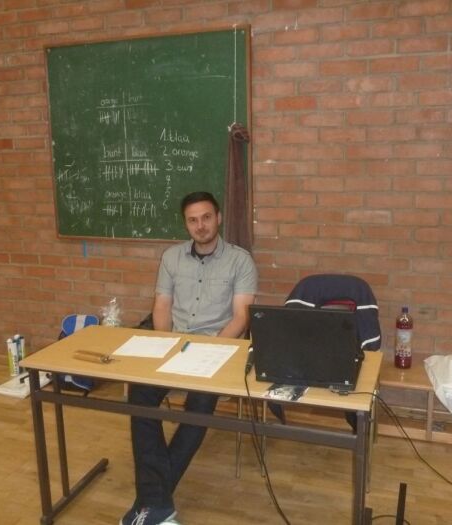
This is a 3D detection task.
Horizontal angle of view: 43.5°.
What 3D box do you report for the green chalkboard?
[{"bbox_3d":[-0.477,-0.717,3.379,1.333,1.199,0.030,3,11,19],"label":"green chalkboard"}]

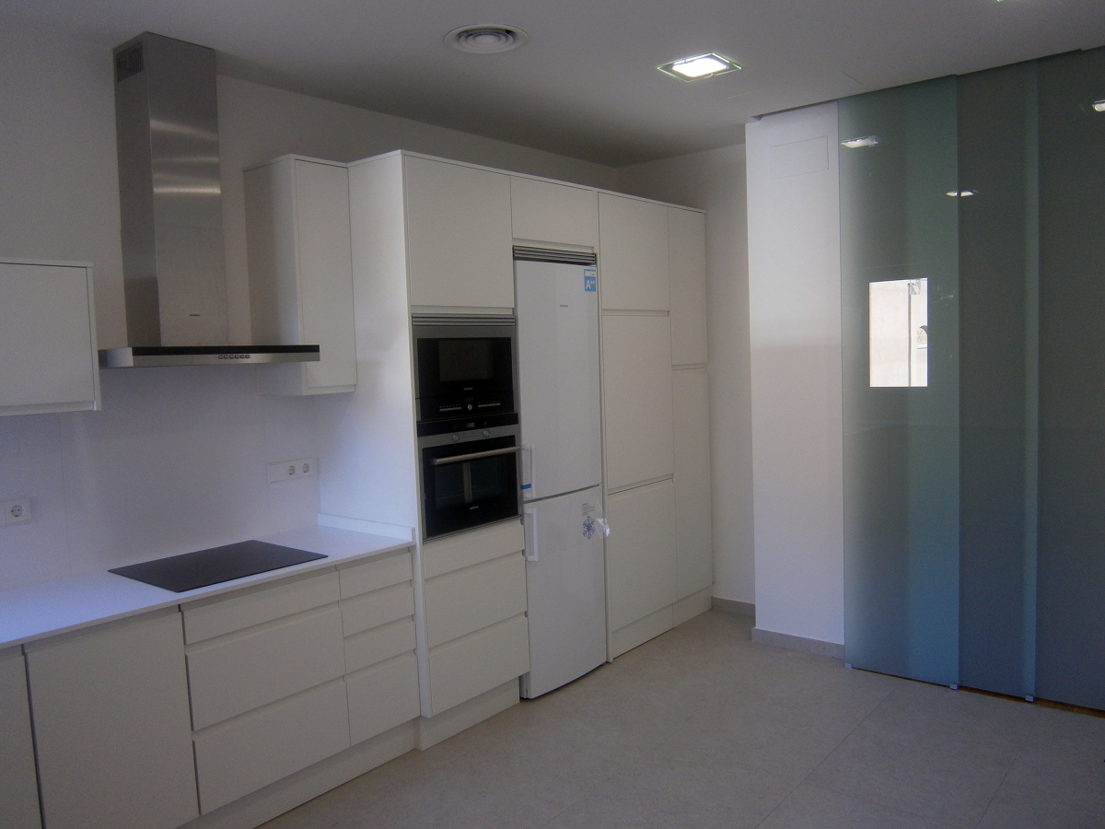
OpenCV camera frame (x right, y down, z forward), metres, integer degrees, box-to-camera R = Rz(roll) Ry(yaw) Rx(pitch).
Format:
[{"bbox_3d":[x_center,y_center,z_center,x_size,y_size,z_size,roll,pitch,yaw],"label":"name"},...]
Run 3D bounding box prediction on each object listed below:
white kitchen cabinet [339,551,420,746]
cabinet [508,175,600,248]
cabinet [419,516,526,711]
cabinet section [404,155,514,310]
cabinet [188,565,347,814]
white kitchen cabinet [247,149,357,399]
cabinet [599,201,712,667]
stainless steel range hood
[{"bbox_3d":[-0.904,0.910,3.478,0.610,0.684,0.343,2,6,41],"label":"white kitchen cabinet"},{"bbox_3d":[-0.225,-0.940,4.151,0.650,0.311,0.627,2,6,41],"label":"cabinet"},{"bbox_3d":[-0.566,0.846,3.821,0.650,0.735,0.603,2,6,41],"label":"cabinet"},{"bbox_3d":[-0.598,-0.751,3.688,0.600,0.602,0.596,1,5,40],"label":"cabinet section"},{"bbox_3d":[-1.210,0.947,3.126,0.610,0.684,0.593,2,6,41],"label":"cabinet"},{"bbox_3d":[-1.056,-0.562,3.504,0.349,0.945,0.268,2,6,41],"label":"white kitchen cabinet"},{"bbox_3d":[0.365,0.040,4.870,0.650,2.426,1.068,2,6,41],"label":"cabinet"},{"bbox_3d":[-1.333,-0.772,3.056,0.504,1.173,0.696,2,6,41],"label":"stainless steel range hood"}]

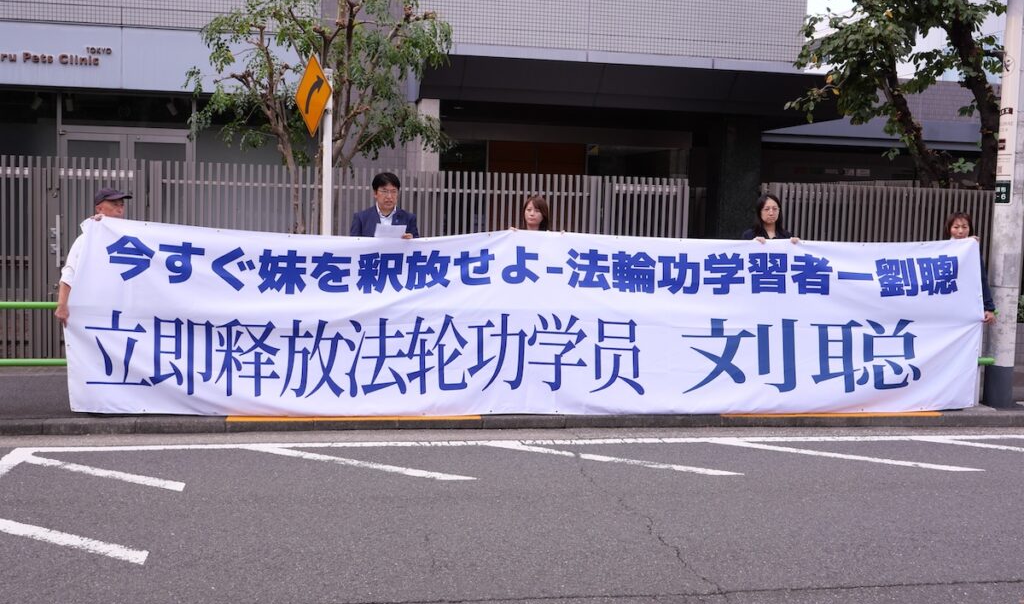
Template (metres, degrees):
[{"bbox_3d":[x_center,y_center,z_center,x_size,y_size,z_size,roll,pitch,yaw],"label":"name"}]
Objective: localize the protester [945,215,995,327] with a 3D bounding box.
[{"bbox_3d":[3.646,0.054,8.532,0.500,1.529,0.400,2,5,1],"label":"protester"}]

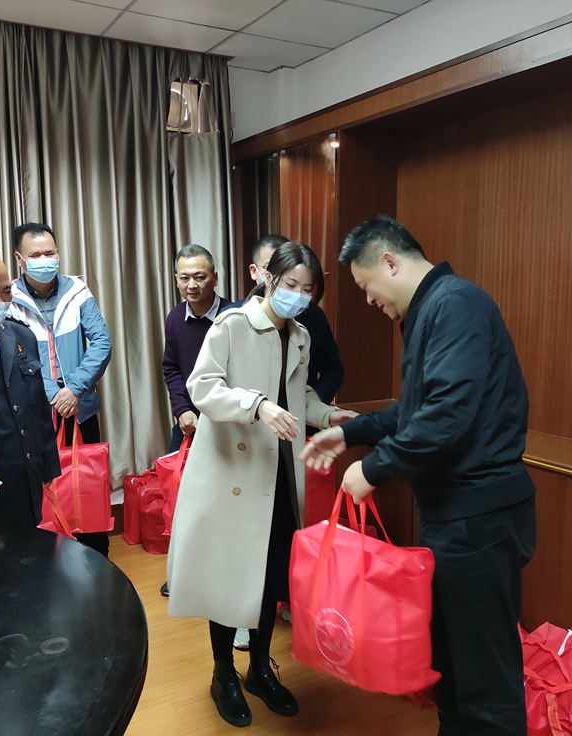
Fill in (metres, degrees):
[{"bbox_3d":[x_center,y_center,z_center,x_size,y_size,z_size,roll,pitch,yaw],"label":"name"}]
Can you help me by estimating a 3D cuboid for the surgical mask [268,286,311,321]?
[{"bbox_3d":[0.014,-0.210,2.270,0.135,0.103,0.082,11,21,-38],"label":"surgical mask"}]

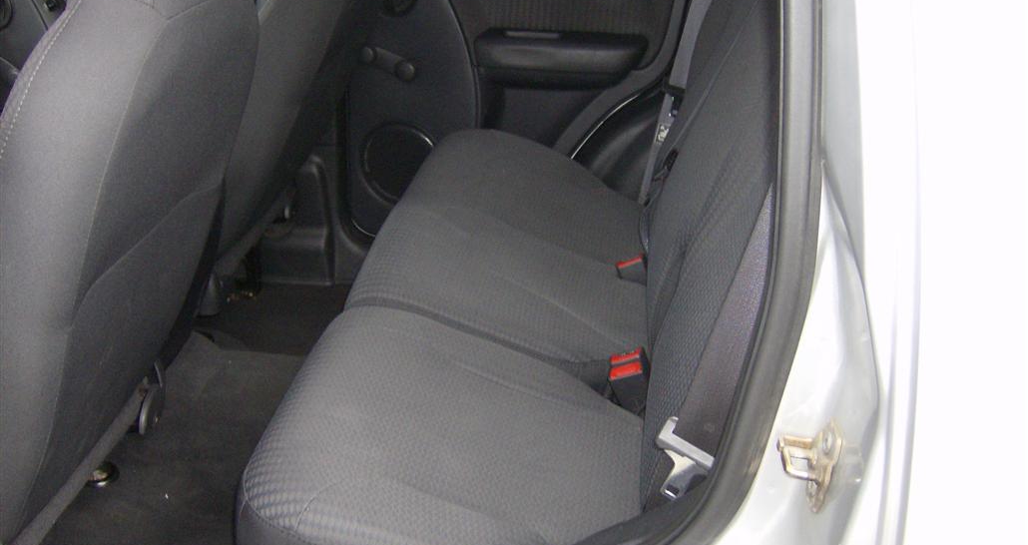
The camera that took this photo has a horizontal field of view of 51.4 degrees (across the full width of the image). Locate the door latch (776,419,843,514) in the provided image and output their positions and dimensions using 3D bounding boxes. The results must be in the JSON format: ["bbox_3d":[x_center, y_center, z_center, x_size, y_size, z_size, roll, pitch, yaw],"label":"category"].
[{"bbox_3d":[0.236,0.155,0.850,0.042,0.076,0.038,4,27,-8],"label":"door latch"}]

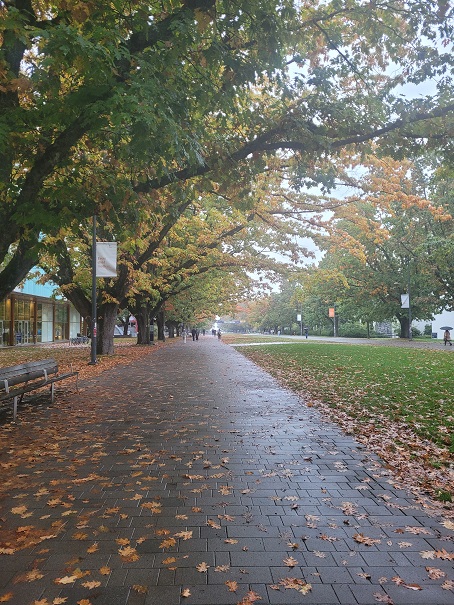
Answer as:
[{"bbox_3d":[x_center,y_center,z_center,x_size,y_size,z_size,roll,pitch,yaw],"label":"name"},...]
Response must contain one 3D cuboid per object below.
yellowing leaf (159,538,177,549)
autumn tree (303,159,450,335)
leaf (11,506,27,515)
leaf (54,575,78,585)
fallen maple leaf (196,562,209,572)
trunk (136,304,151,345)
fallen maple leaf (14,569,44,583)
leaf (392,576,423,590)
[{"bbox_3d":[-0.433,1.787,3.378,0.118,0.025,0.147,0,-3,0],"label":"yellowing leaf"},{"bbox_3d":[19.736,-7.393,60.000,19.000,23.000,17.000,0,-3,0],"label":"autumn tree"},{"bbox_3d":[-1.824,1.823,3.983,0.122,0.025,0.155,1,-4,-23],"label":"leaf"},{"bbox_3d":[-1.026,1.758,2.886,0.149,0.025,0.096,0,-3,0],"label":"leaf"},{"bbox_3d":[-0.155,1.699,2.918,0.085,0.020,0.115,0,-3,0],"label":"fallen maple leaf"},{"bbox_3d":[-7.992,2.125,43.500,1.250,3.820,1.250,0,-3,-2],"label":"trunk"},{"bbox_3d":[-1.273,1.760,2.908,0.132,0.025,0.149,-2,-4,35],"label":"fallen maple leaf"},{"bbox_3d":[1.114,1.750,2.824,0.184,0.035,0.087,-3,-4,42],"label":"leaf"}]

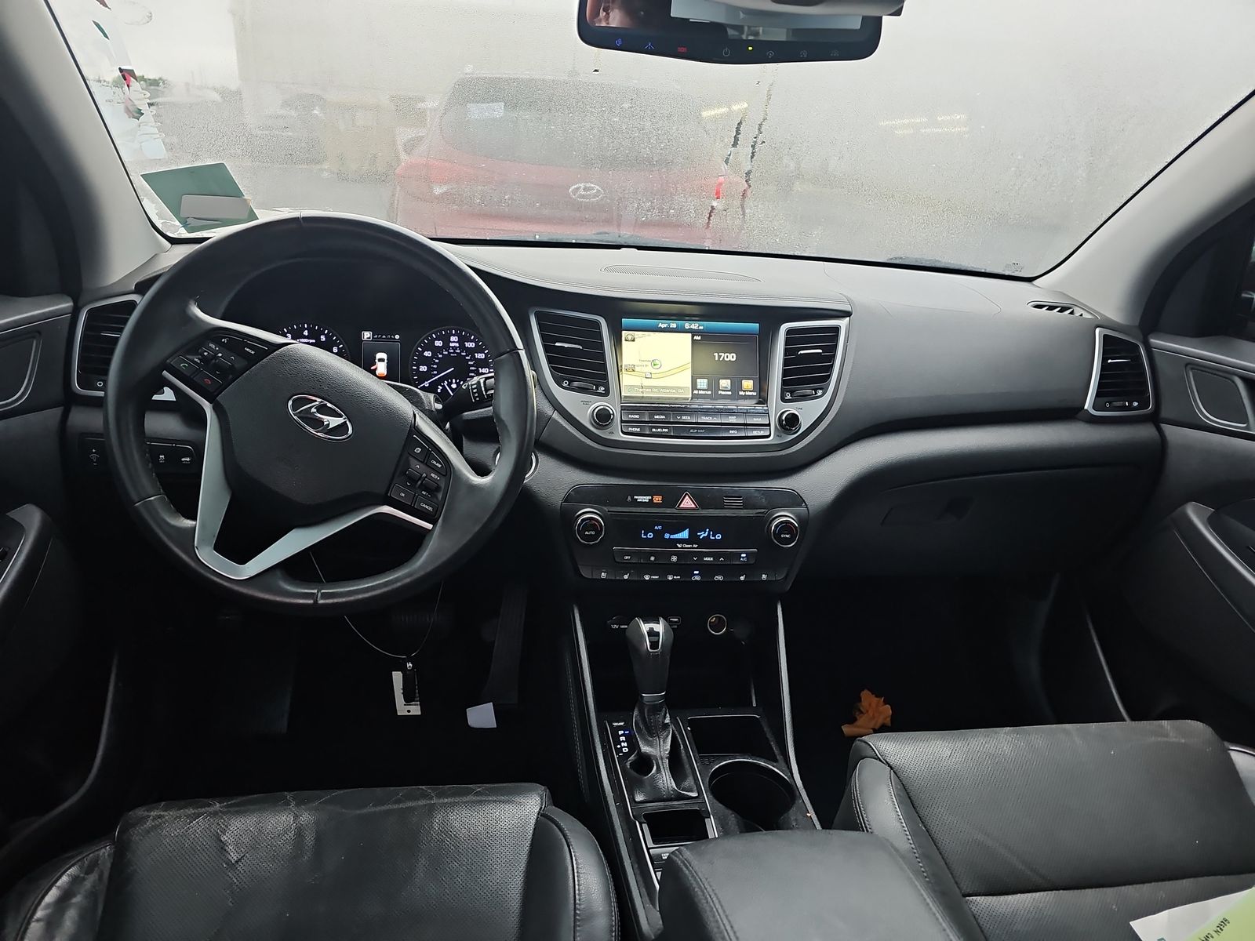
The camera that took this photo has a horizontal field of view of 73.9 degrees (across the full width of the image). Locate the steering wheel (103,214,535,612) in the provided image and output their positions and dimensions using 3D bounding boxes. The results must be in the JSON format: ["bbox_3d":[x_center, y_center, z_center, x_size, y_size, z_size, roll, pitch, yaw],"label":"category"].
[{"bbox_3d":[-0.277,-0.053,0.793,0.374,0.374,0.100,12,-8,-9],"label":"steering wheel"}]

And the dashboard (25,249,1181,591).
[{"bbox_3d":[0.036,-0.120,1.219,1.450,0.365,0.590,0,22,-10],"label":"dashboard"}]

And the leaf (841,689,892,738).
[{"bbox_3d":[0.395,0.404,1.381,0.085,0.035,0.090,12,23,19],"label":"leaf"}]

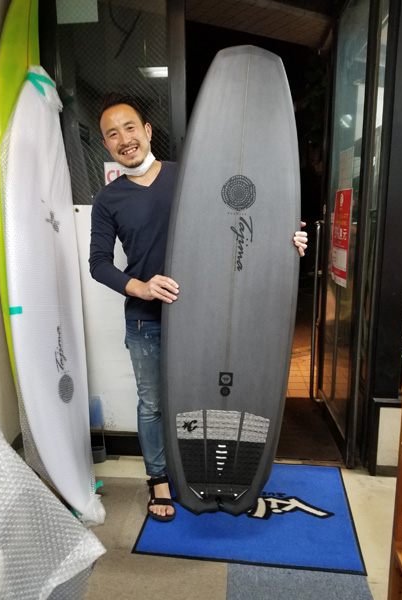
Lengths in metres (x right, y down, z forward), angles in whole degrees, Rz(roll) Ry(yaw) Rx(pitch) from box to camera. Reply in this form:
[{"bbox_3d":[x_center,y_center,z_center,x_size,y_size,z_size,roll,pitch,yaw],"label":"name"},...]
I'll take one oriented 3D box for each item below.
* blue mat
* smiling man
[{"bbox_3d":[0.231,0.935,2.064,0.890,0.012,0.735,1,11,9],"label":"blue mat"},{"bbox_3d":[-0.019,0.092,1.867,0.860,1.745,0.440,-1,10,0],"label":"smiling man"}]

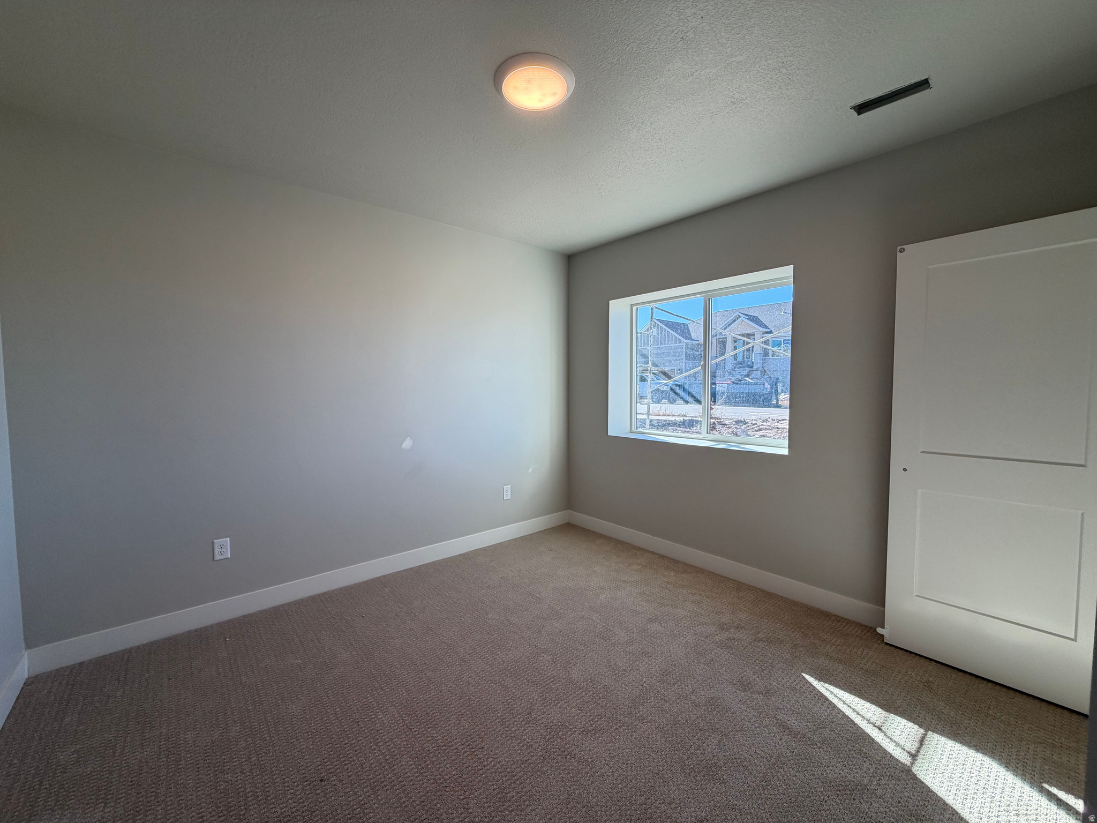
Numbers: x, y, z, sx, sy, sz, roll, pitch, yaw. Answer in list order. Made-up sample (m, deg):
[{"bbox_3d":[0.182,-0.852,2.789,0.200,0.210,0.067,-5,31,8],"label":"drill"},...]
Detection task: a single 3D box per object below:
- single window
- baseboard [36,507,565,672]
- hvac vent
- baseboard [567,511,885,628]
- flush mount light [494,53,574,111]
[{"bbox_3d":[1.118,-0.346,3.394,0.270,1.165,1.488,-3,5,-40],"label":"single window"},{"bbox_3d":[-1.124,1.109,3.215,3.490,0.126,0.018,-3,5,-40],"label":"baseboard"},{"bbox_3d":[1.456,-1.345,1.893,0.090,0.025,0.259,-3,5,-40],"label":"hvac vent"},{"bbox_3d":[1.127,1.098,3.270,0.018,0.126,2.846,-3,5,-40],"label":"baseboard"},{"bbox_3d":[-0.052,-1.309,1.796,0.325,0.037,0.325,0,4,0],"label":"flush mount light"}]

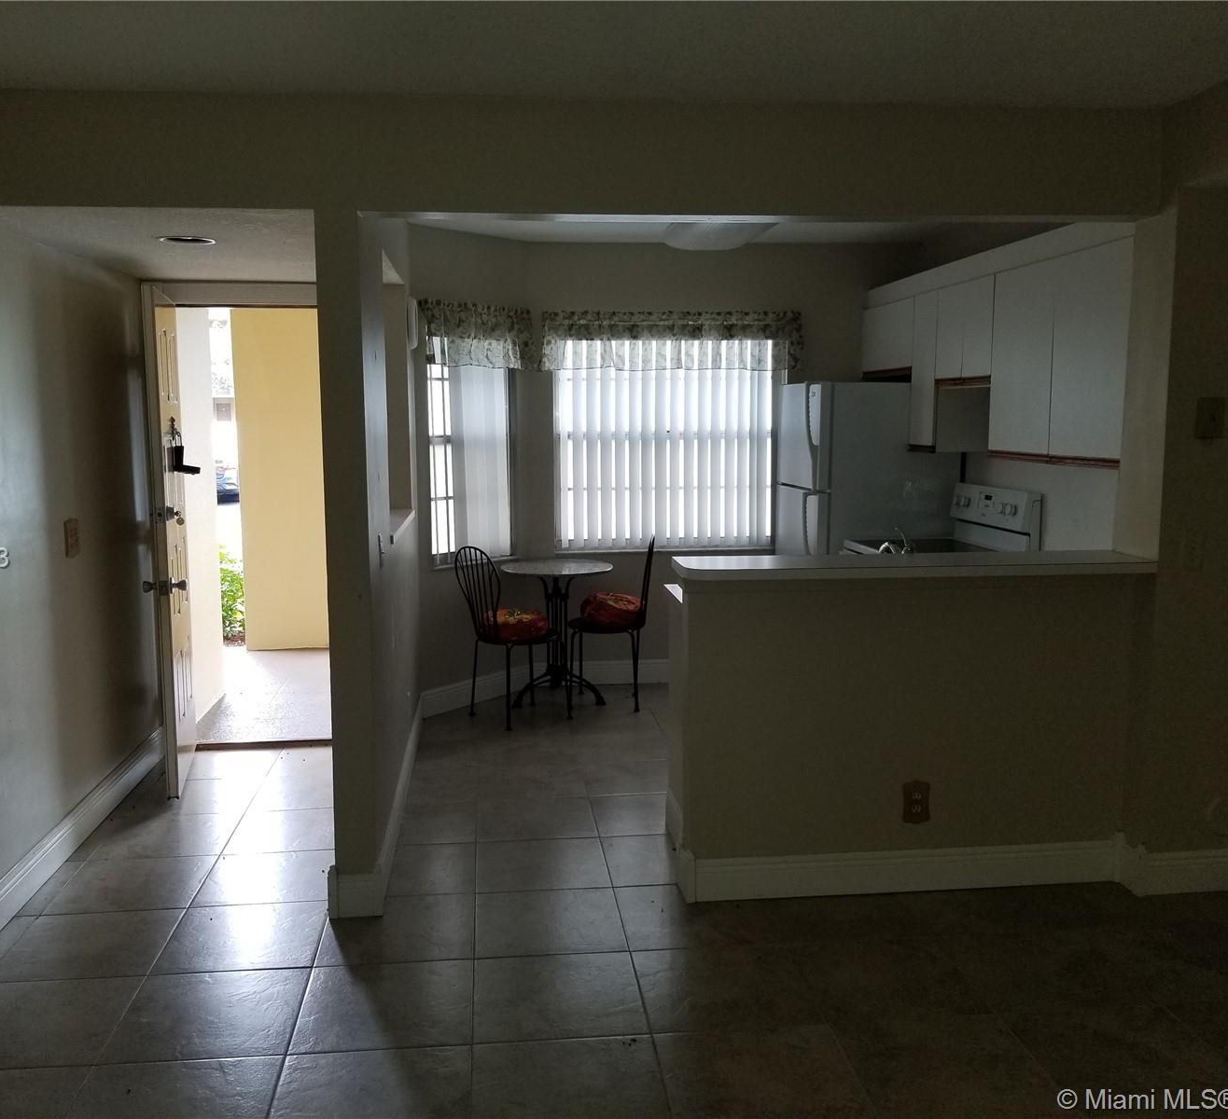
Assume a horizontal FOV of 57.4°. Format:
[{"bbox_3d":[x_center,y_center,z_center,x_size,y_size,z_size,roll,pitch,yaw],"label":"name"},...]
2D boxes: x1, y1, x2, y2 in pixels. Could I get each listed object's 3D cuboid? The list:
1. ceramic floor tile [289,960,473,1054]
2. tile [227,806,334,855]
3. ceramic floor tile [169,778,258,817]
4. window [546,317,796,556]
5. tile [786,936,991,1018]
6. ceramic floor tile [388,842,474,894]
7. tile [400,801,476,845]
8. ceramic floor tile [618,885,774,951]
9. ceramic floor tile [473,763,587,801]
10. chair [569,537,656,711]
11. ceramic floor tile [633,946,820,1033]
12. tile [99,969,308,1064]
[{"bbox_3d":[-0.600,1.187,2.987,0.450,0.010,0.450,-1,7,-7],"label":"ceramic floor tile"},{"bbox_3d":[-1.208,1.027,4.233,0.454,0.010,0.437,-1,7,-6],"label":"tile"},{"bbox_3d":[-1.702,0.979,4.639,0.450,0.010,0.450,-1,7,-7],"label":"ceramic floor tile"},{"bbox_3d":[0.326,-0.711,6.292,1.418,1.304,0.120,-1,8,-6],"label":"window"},{"bbox_3d":[0.747,1.172,3.141,0.450,0.010,0.450,-1,7,-7],"label":"tile"},{"bbox_3d":[-0.614,1.062,3.821,0.284,0.009,0.438,-1,7,-7],"label":"ceramic floor tile"},{"bbox_3d":[-0.667,1.016,4.311,0.276,0.010,0.448,-1,7,-6],"label":"tile"},{"bbox_3d":[0.243,1.104,3.476,0.441,0.009,0.438,-1,7,-7],"label":"ceramic floor tile"},{"bbox_3d":[-0.355,0.964,4.794,0.450,0.010,0.450,-1,7,-7],"label":"ceramic floor tile"},{"bbox_3d":[-0.011,0.330,6.047,0.460,0.905,0.400,0,7,4],"label":"chair"},{"bbox_3d":[0.295,1.178,3.087,0.450,0.012,0.439,-1,8,-6],"label":"ceramic floor tile"},{"bbox_3d":[-1.046,1.194,2.936,0.450,0.012,0.439,-1,8,-6],"label":"tile"}]

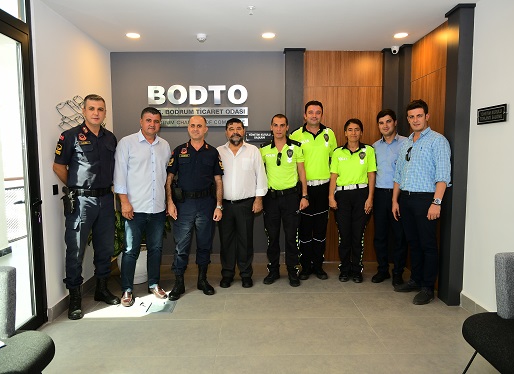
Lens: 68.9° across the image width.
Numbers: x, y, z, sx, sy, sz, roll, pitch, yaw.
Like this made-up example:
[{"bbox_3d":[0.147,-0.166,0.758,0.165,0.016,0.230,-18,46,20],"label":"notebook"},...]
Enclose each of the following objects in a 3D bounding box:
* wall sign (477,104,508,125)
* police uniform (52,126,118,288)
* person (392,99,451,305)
[{"bbox_3d":[1.779,-0.545,2.842,0.018,0.122,0.340,0,5,-1],"label":"wall sign"},{"bbox_3d":[-1.448,0.150,3.203,0.520,1.390,0.330,-4,6,-36],"label":"police uniform"},{"bbox_3d":[1.494,0.124,3.438,0.520,1.810,0.360,5,7,44],"label":"person"}]

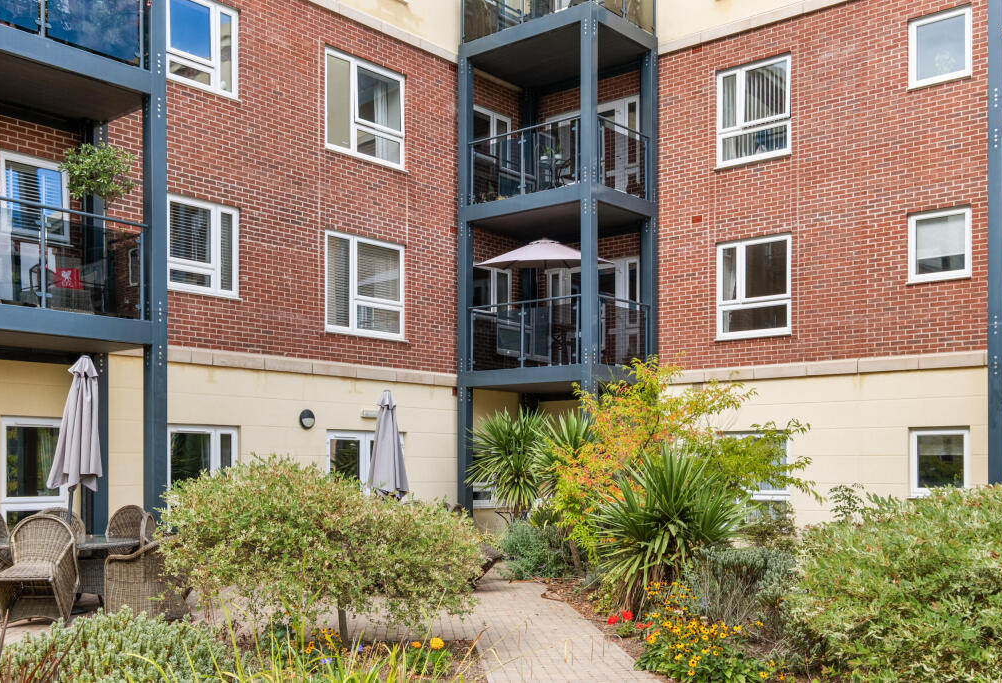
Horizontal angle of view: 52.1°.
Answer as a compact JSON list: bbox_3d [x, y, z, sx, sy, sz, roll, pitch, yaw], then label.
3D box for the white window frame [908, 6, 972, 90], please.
[{"bbox_3d":[6.400,-4.270,14.950,0.890,1.030,0.100,-3,-5,39],"label":"white window frame"}]

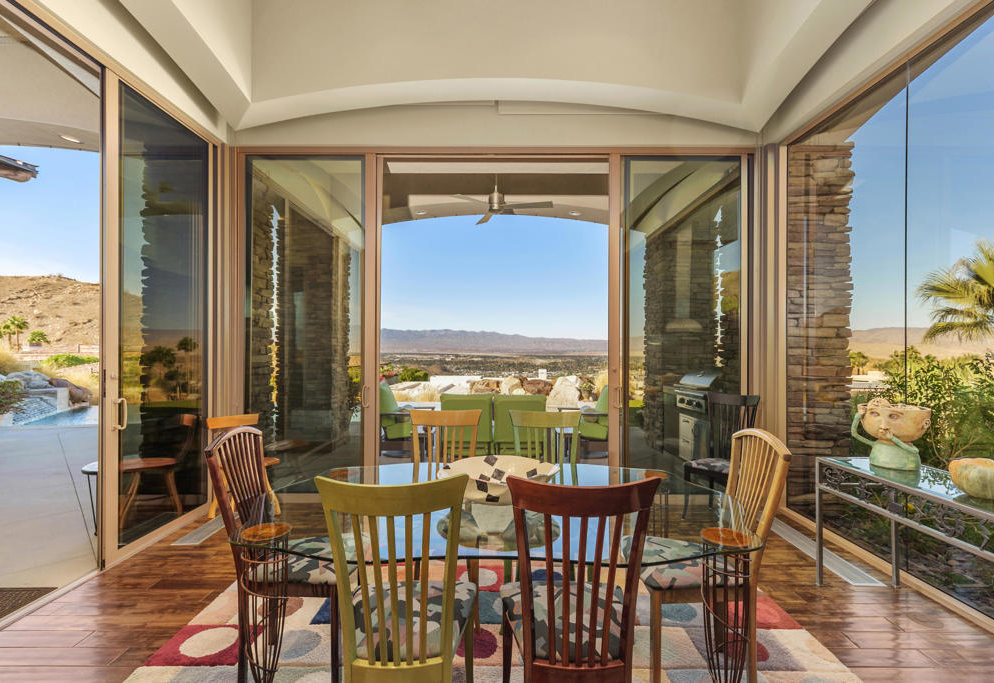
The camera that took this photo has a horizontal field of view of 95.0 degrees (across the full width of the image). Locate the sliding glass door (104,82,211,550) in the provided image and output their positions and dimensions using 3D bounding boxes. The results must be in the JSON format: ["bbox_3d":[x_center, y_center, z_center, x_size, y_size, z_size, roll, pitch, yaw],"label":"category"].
[{"bbox_3d":[-2.440,-0.120,3.350,0.070,3.060,1.060,0,-1,0],"label":"sliding glass door"}]

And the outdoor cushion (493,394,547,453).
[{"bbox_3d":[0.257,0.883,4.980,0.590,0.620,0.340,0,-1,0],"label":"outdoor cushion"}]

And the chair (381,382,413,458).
[{"bbox_3d":[-1.310,1.007,6.000,0.800,0.970,0.700,0,-1,-3],"label":"chair"}]

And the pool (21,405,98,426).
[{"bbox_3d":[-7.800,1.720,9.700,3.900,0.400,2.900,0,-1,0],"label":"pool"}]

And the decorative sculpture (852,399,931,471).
[{"bbox_3d":[2.140,0.489,2.475,0.270,0.370,0.310,0,-1,-24],"label":"decorative sculpture"}]

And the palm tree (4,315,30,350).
[{"bbox_3d":[-63.300,-0.989,60.000,2.500,4.700,2.500,0,-1,0],"label":"palm tree"}]

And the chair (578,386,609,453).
[{"bbox_3d":[1.250,1.020,6.000,0.760,0.910,0.640,0,-1,6],"label":"chair"}]

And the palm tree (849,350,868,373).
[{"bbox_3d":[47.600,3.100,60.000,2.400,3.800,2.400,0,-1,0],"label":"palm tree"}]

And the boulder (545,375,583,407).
[{"bbox_3d":[1.668,1.235,11.500,0.860,0.740,0.700,0,-1,0],"label":"boulder"}]

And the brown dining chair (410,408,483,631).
[{"bbox_3d":[-0.290,0.900,2.470,0.460,1.010,0.560,0,-1,0],"label":"brown dining chair"}]

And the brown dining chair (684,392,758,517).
[{"bbox_3d":[1.850,0.955,3.730,0.560,0.990,0.470,1,-1,-42],"label":"brown dining chair"}]

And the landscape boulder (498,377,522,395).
[{"bbox_3d":[0.417,1.315,13.100,0.700,0.620,0.600,0,-1,0],"label":"landscape boulder"}]

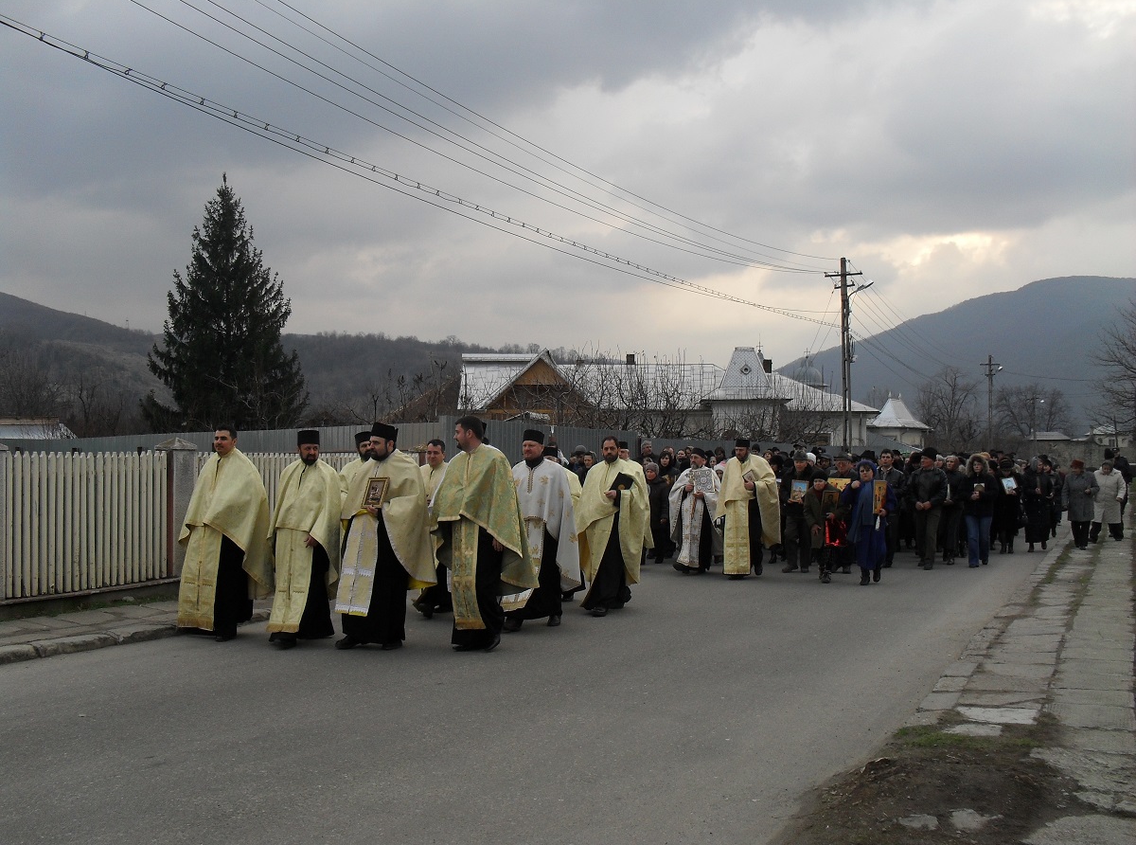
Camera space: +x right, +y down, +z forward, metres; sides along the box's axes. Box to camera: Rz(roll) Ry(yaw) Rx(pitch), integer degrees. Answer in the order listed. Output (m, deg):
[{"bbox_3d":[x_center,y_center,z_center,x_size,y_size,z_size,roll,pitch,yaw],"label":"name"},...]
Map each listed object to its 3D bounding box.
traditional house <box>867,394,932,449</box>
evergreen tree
[{"bbox_3d":[20.000,1.280,70.000,3.800,6.200,5.600,-1,-2,36],"label":"traditional house"},{"bbox_3d":[-11.000,-2.400,37.000,5.400,11.000,5.400,1,-2,-16],"label":"evergreen tree"}]

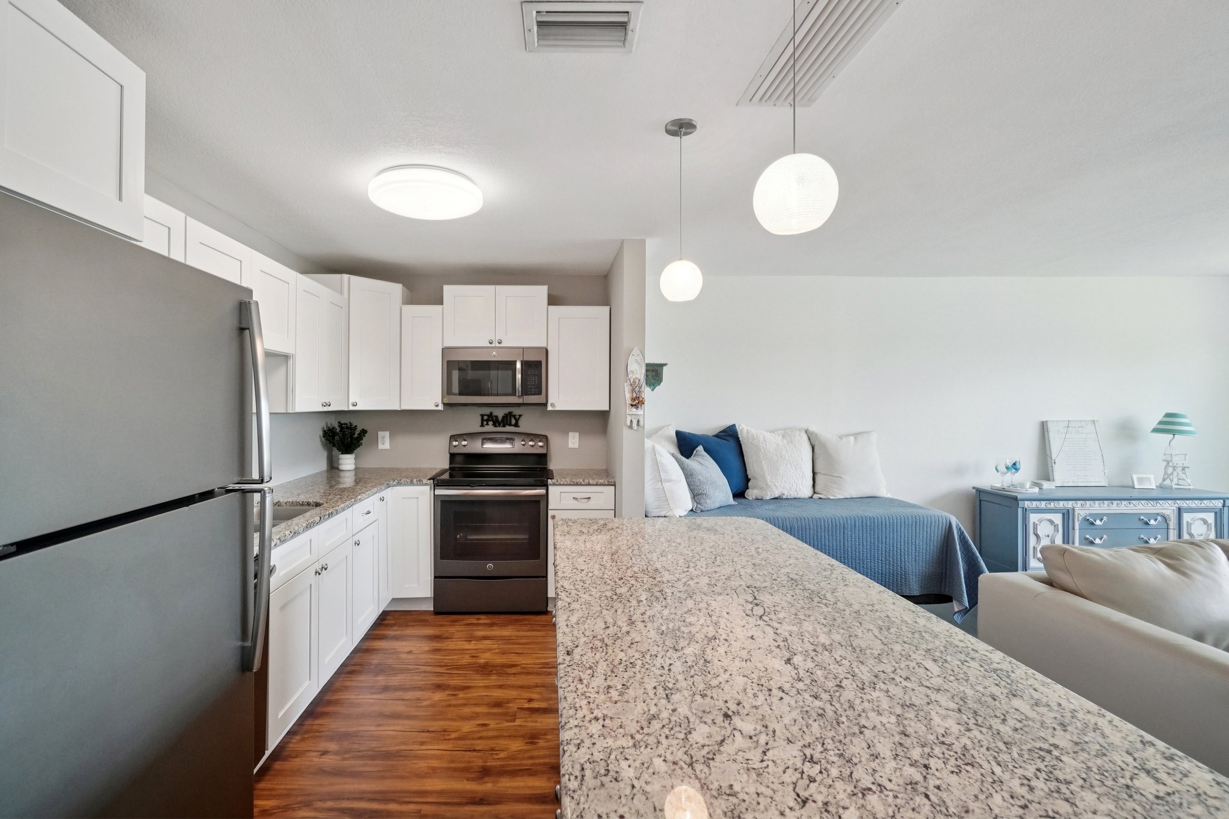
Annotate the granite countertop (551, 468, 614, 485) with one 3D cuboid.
[{"bbox_3d":[-0.240,0.494,3.760,0.452,0.040,0.645,0,0,-2],"label":"granite countertop"}]

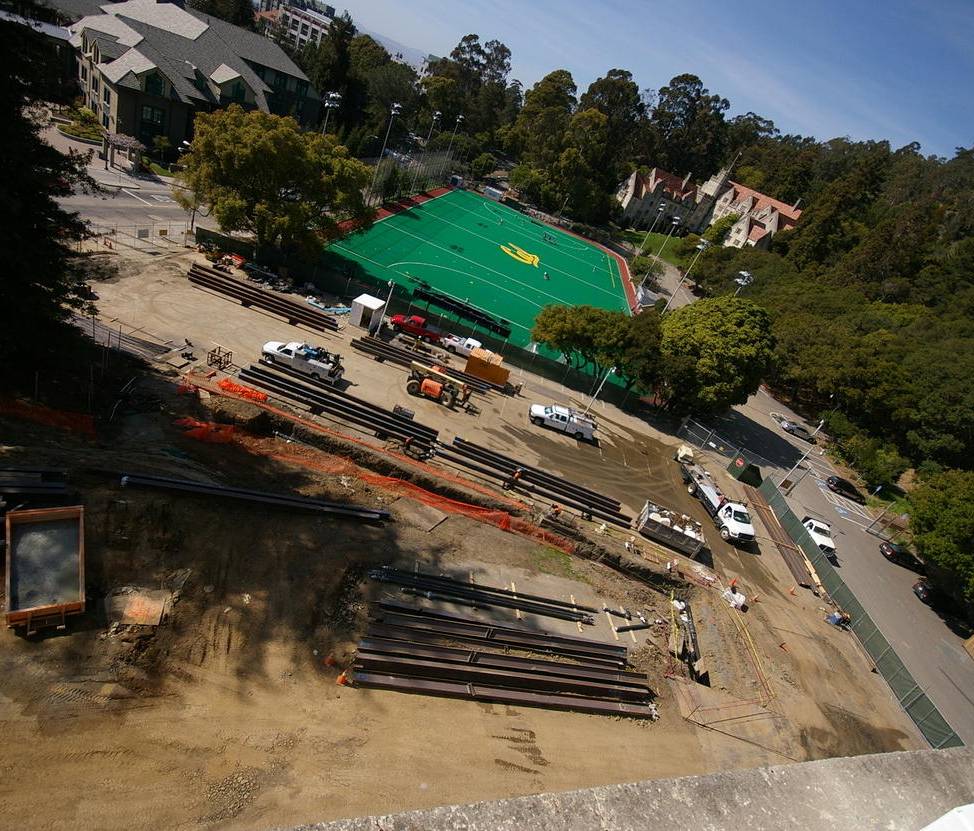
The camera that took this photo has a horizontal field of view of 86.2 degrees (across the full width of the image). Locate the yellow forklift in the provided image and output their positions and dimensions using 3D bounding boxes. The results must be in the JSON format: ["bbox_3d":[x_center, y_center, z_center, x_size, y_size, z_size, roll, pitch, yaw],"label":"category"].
[{"bbox_3d":[-3.784,-2.736,46.298,6.200,2.500,2.500,19,29,-13],"label":"yellow forklift"}]

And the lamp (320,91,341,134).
[{"bbox_3d":[-24.511,-36.879,75.700,1.300,19.000,2.400,6,34,-28],"label":"lamp"}]

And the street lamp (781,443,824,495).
[{"bbox_3d":[34.424,6.070,57.469,1.400,6.300,0.450,23,29,-2],"label":"street lamp"}]

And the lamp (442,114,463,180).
[{"bbox_3d":[-10.688,-76.897,151.012,1.300,19.000,2.400,39,32,24],"label":"lamp"}]

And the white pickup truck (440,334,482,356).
[{"bbox_3d":[-1.996,-7.472,57.624,5.800,1.850,2.000,21,29,-5],"label":"white pickup truck"}]

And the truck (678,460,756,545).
[{"bbox_3d":[21.708,7.941,49.106,2.400,2.450,9.250,12,31,-20],"label":"truck"}]

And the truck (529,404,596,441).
[{"bbox_3d":[7.593,0.415,50.572,6.600,1.950,2.100,20,29,-11],"label":"truck"}]

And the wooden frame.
[{"bbox_3d":[-18.530,6.188,21.943,2.500,0.900,5.300,-1,38,-40],"label":"wooden frame"}]

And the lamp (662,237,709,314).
[{"bbox_3d":[39.188,-26.185,104.096,1.000,18.700,2.400,24,29,-3],"label":"lamp"}]

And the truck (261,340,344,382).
[{"bbox_3d":[-15.269,-4.707,43.304,6.200,2.000,2.100,22,29,-3],"label":"truck"}]

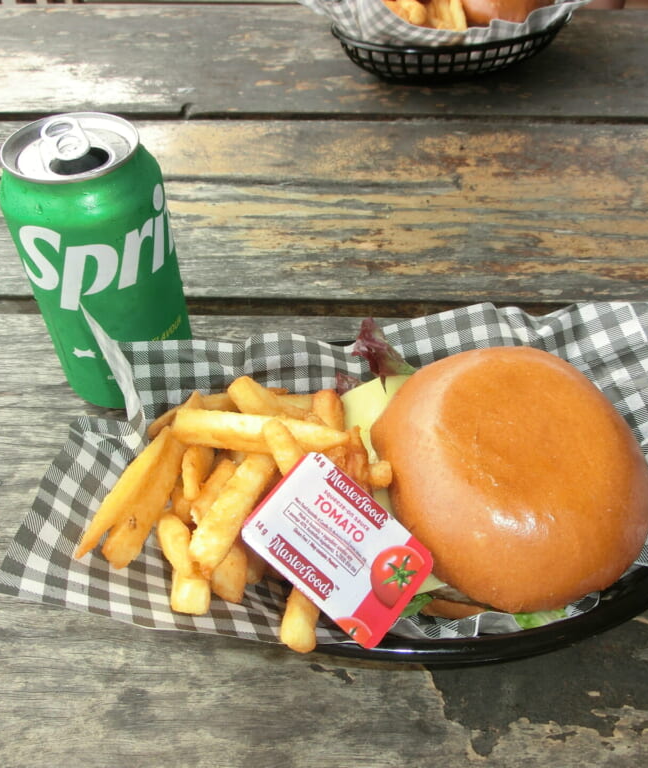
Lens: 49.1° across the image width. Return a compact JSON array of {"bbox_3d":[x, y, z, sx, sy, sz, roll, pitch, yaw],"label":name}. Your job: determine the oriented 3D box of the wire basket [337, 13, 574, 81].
[{"bbox_3d":[0.117,-0.321,0.650,0.238,0.042,0.154,-20,50,-18],"label":"wire basket"}]

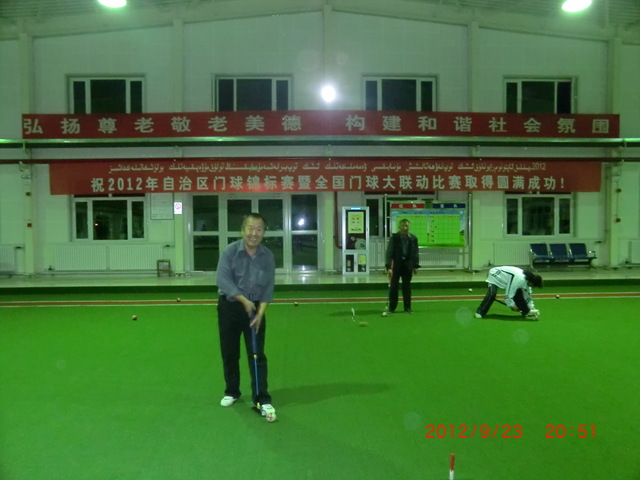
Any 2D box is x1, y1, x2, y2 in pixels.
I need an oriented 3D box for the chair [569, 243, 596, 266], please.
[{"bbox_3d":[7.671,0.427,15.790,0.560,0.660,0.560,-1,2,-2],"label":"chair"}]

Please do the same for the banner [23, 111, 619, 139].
[{"bbox_3d":[0.163,-3.429,15.850,17.800,0.750,0.050,-1,2,-2],"label":"banner"}]

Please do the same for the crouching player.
[{"bbox_3d":[3.199,0.866,9.100,1.050,0.850,0.500,0,2,6],"label":"crouching player"}]

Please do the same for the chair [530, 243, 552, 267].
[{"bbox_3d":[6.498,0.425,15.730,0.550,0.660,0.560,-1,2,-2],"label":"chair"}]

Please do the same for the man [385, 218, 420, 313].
[{"bbox_3d":[1.486,0.463,9.600,0.580,1.650,0.360,0,2,3],"label":"man"}]

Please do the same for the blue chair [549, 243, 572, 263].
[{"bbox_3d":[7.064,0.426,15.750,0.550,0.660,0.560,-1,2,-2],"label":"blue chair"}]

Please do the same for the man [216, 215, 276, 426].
[{"bbox_3d":[-0.647,0.620,4.720,0.520,1.690,0.460,-1,2,-12],"label":"man"}]

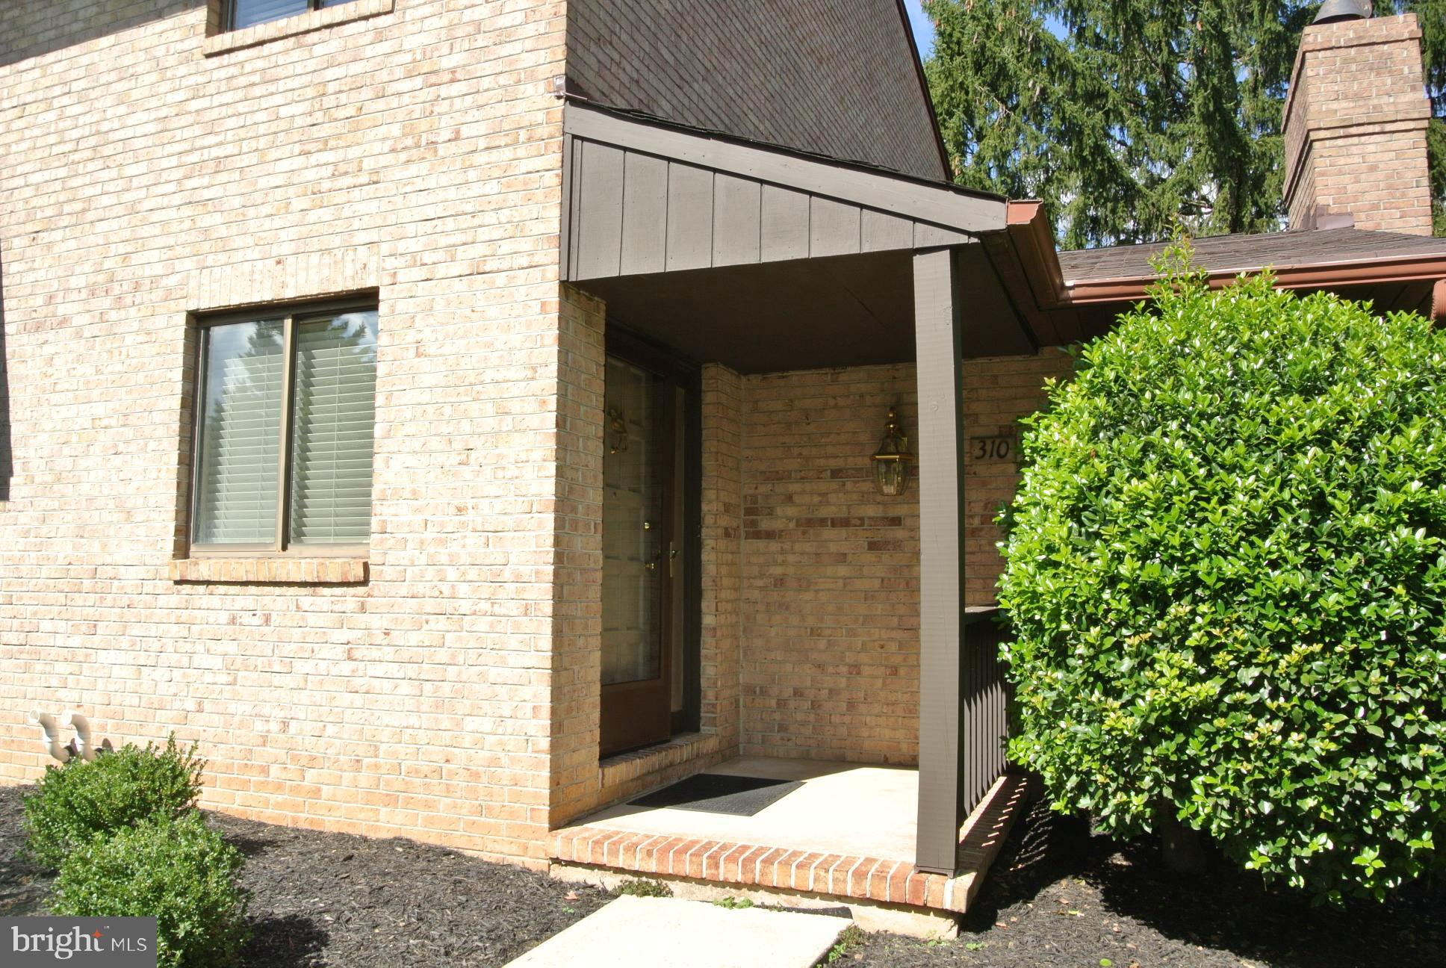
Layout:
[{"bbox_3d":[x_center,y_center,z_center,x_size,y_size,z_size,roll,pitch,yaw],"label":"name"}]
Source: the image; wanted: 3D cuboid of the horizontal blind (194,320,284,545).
[{"bbox_3d":[-2.393,-0.266,5.407,0.520,1.140,0.050,-2,-5,22],"label":"horizontal blind"}]

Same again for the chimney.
[{"bbox_3d":[5.027,-2.551,8.680,0.790,1.740,1.600,-2,-5,22],"label":"chimney"}]

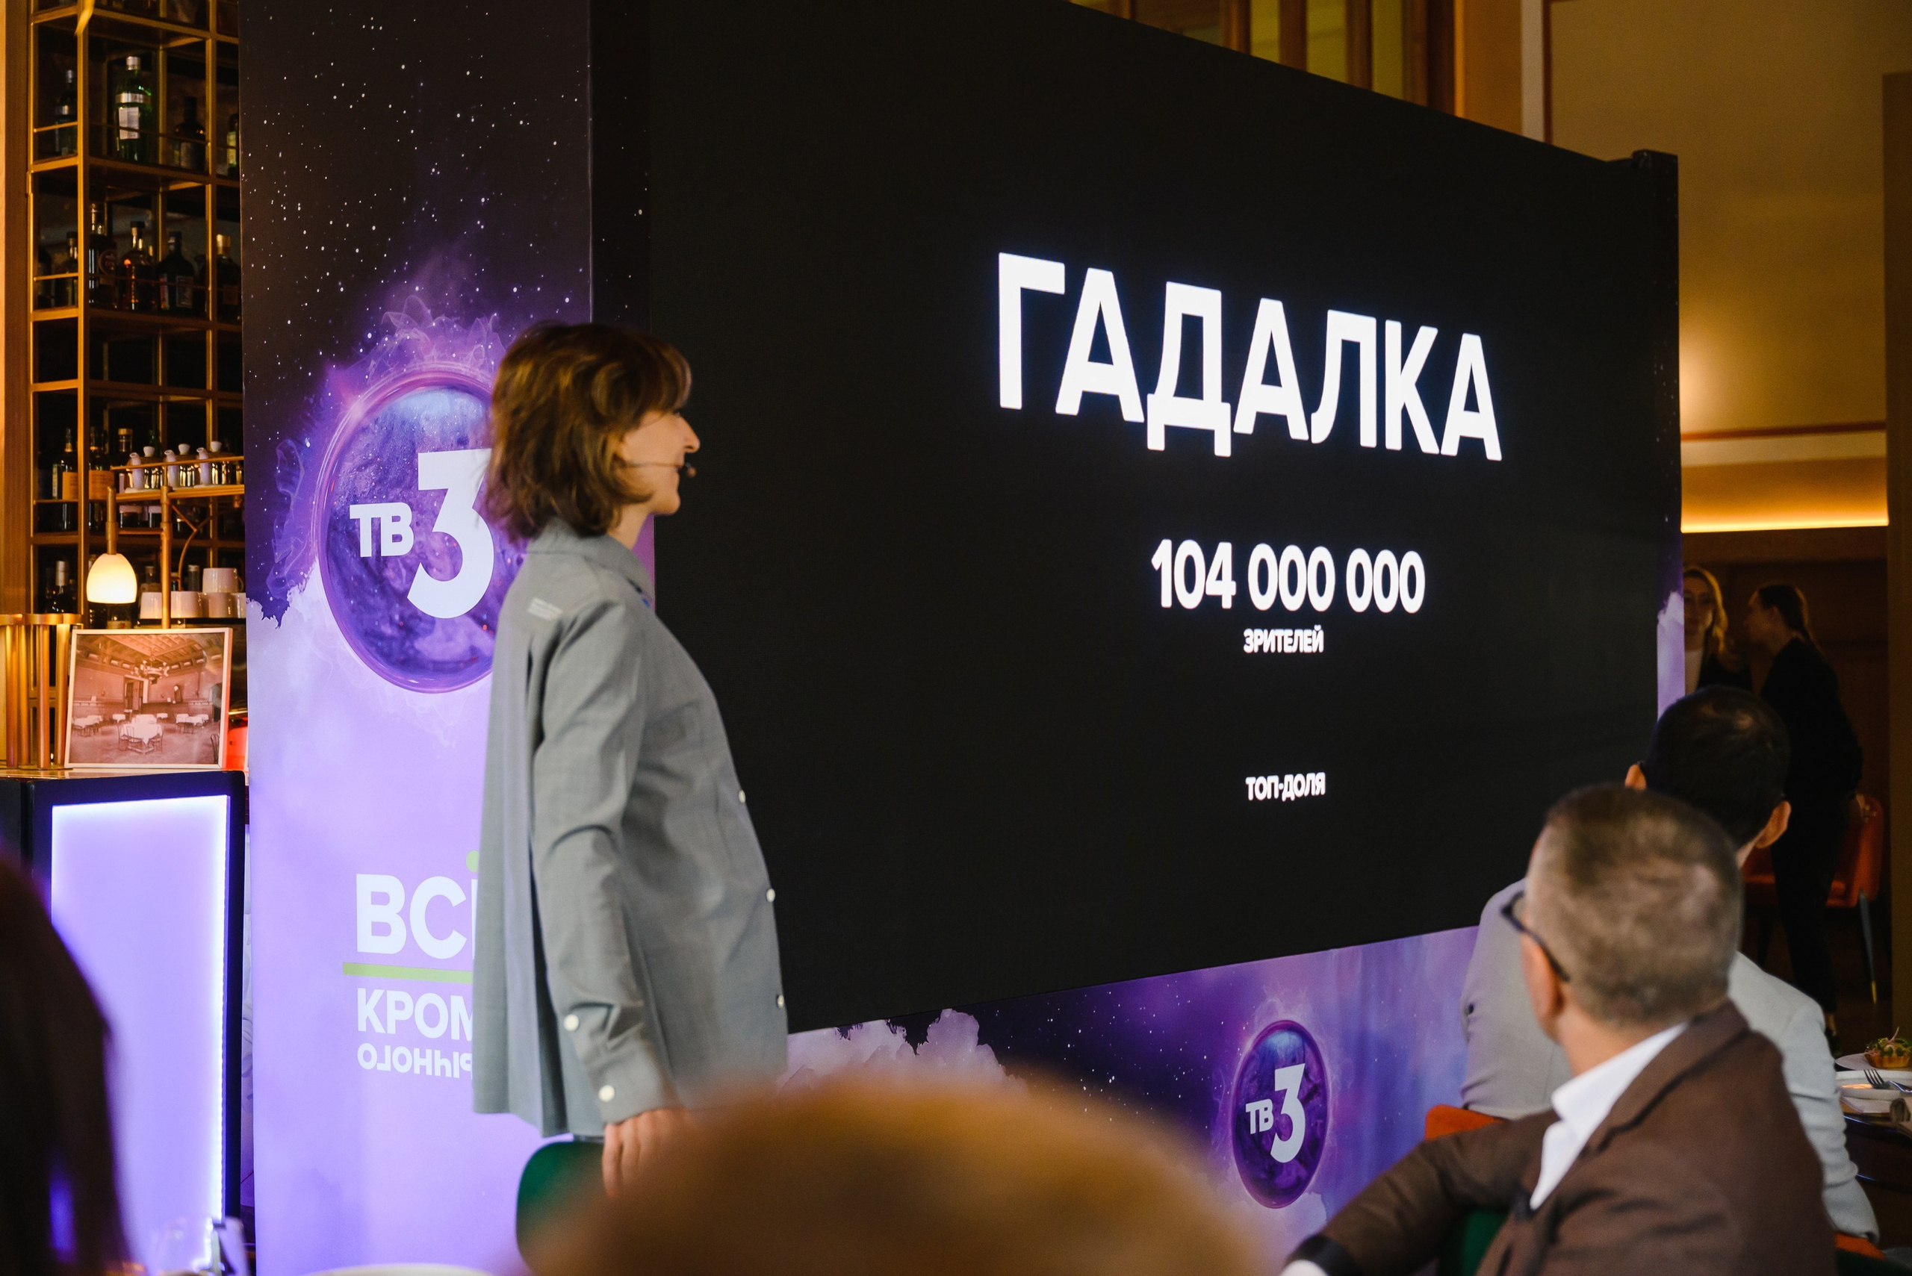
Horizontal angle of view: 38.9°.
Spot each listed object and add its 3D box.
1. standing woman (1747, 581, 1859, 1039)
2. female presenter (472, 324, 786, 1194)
[{"bbox_3d":[2.910,0.624,9.300,0.390,1.630,0.470,-1,0,26],"label":"standing woman"},{"bbox_3d":[-0.383,0.512,3.180,0.370,1.760,0.500,-1,0,-10],"label":"female presenter"}]

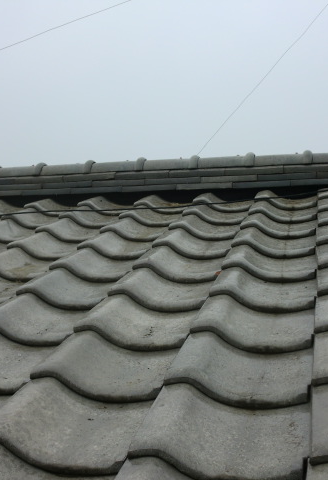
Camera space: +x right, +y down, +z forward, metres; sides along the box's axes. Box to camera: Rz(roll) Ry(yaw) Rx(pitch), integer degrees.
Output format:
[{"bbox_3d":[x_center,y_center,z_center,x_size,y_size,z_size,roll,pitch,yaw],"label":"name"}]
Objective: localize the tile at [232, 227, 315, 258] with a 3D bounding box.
[{"bbox_3d":[0.394,0.006,2.183,0.285,0.063,0.280,-1,11,14],"label":"tile"}]

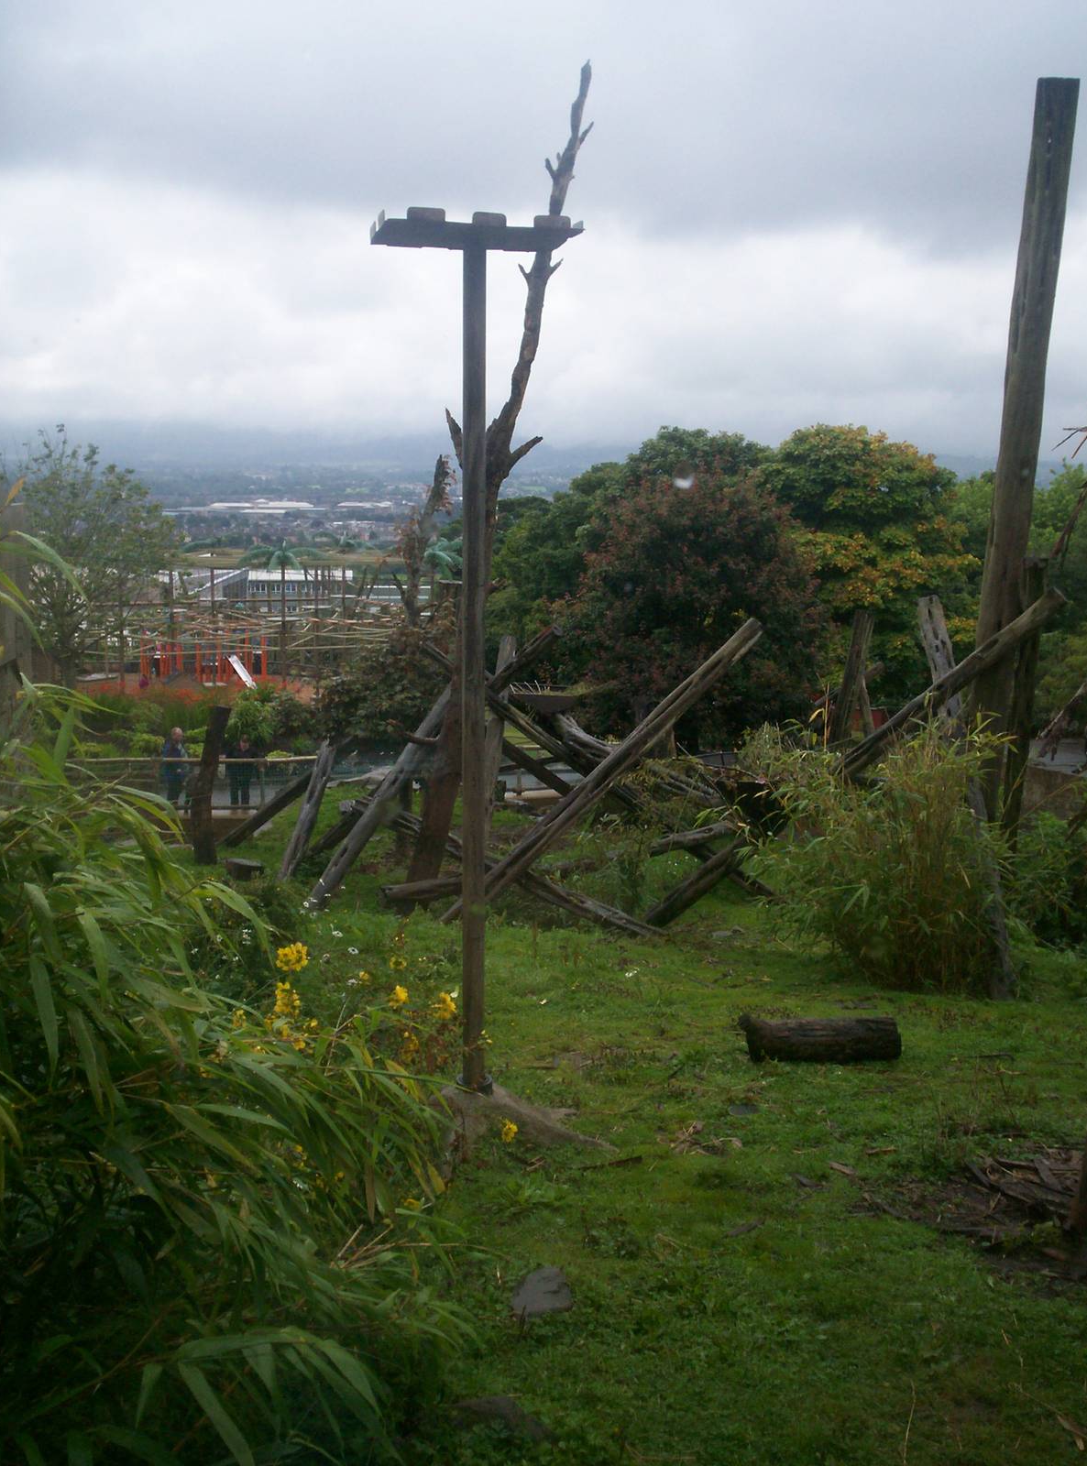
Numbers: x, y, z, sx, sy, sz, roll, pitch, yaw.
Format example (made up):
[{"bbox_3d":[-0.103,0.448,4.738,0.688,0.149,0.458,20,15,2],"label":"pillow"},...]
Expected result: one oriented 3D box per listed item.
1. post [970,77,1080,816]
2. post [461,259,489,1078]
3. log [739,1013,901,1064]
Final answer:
[{"bbox_3d":[4.130,-1.936,13.170,0.380,7.019,0.380,2,11,0],"label":"post"},{"bbox_3d":[-0.389,-0.259,8.704,0.125,4.891,0.125,0,11,0],"label":"post"},{"bbox_3d":[1.804,1.966,9.991,1.040,0.280,0.280,0,11,0],"label":"log"}]

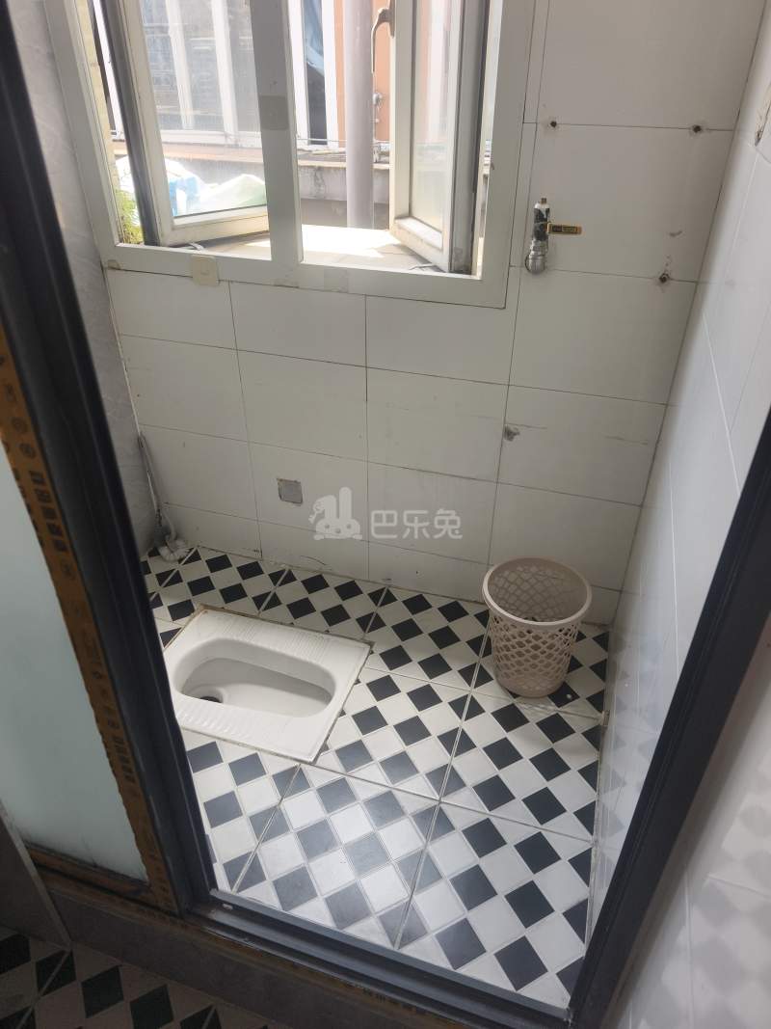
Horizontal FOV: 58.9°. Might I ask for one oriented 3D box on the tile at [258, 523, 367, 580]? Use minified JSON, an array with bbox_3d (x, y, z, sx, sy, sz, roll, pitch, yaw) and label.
[{"bbox_3d":[-0.204,0.105,1.956,0.333,0.147,0.010,10,35,15],"label":"tile"}]

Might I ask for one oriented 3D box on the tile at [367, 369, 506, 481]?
[{"bbox_3d":[0.115,-0.211,1.622,0.335,0.251,0.010,10,35,15],"label":"tile"}]

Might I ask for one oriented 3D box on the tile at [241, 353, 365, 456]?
[{"bbox_3d":[-0.203,-0.271,1.714,0.335,0.251,0.010,10,35,15],"label":"tile"}]

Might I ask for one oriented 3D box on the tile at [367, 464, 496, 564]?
[{"bbox_3d":[0.114,-0.003,1.761,0.333,0.250,0.010,10,35,15],"label":"tile"}]

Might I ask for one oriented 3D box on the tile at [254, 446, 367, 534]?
[{"bbox_3d":[-0.203,-0.061,1.847,0.333,0.250,0.010,10,35,15],"label":"tile"}]

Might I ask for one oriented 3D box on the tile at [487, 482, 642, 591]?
[{"bbox_3d":[0.431,0.055,1.676,0.329,0.251,0.010,10,35,15],"label":"tile"}]

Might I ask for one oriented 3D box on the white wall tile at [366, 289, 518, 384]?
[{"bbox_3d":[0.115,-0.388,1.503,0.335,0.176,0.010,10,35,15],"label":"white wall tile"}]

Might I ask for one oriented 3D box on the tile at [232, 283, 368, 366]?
[{"bbox_3d":[-0.203,-0.447,1.597,0.335,0.172,0.010,10,35,15],"label":"tile"}]

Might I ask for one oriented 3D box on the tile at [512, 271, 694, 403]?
[{"bbox_3d":[0.431,-0.364,1.403,0.330,0.251,0.010,10,35,15],"label":"tile"}]

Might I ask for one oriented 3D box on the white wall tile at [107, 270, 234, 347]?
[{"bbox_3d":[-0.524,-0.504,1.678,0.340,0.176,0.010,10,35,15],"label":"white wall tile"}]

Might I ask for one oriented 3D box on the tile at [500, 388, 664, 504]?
[{"bbox_3d":[0.431,-0.155,1.541,0.330,0.251,0.010,10,35,15],"label":"tile"}]

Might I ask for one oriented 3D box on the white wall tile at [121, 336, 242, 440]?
[{"bbox_3d":[-0.523,-0.328,1.798,0.340,0.251,0.010,10,35,15],"label":"white wall tile"}]

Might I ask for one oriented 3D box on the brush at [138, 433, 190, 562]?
[{"bbox_3d":[-0.640,-0.042,1.961,0.115,0.380,0.092,10,35,15],"label":"brush"}]

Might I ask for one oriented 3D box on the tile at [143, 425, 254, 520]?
[{"bbox_3d":[-0.523,-0.120,1.938,0.340,0.251,0.010,10,35,15],"label":"tile"}]

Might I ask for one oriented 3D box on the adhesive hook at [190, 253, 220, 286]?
[{"bbox_3d":[-0.420,-0.566,1.589,0.067,0.067,0.012,10,35,15],"label":"adhesive hook"}]

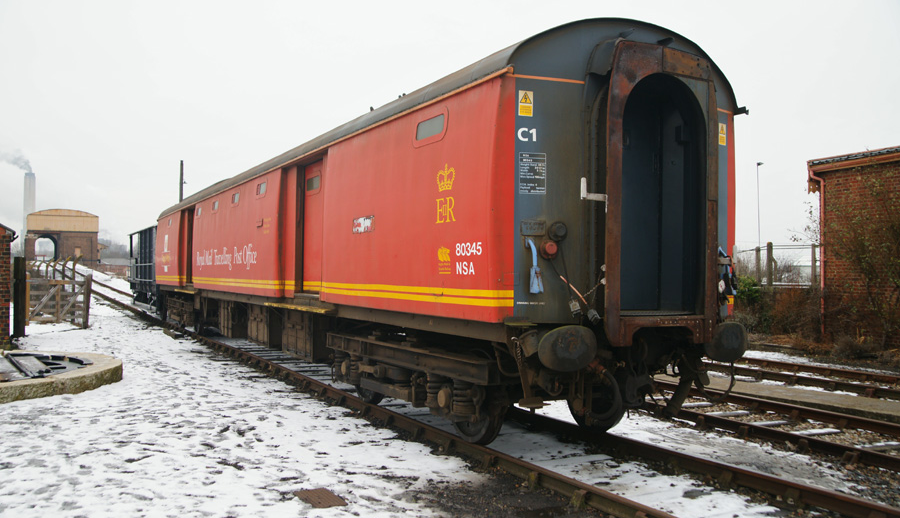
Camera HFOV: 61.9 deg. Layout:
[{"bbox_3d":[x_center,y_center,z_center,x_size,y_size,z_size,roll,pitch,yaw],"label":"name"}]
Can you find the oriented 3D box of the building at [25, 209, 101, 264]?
[{"bbox_3d":[-65.800,-2.500,127.300,10.500,10.900,12.000,1,-2,-28],"label":"building"}]

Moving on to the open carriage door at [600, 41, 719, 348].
[{"bbox_3d":[1.754,-0.522,6.415,1.280,2.480,0.220,1,-2,-29],"label":"open carriage door"}]

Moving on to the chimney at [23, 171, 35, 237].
[{"bbox_3d":[-841.000,-69.700,1500.000,21.000,200.000,21.000,1,-2,-29],"label":"chimney"}]

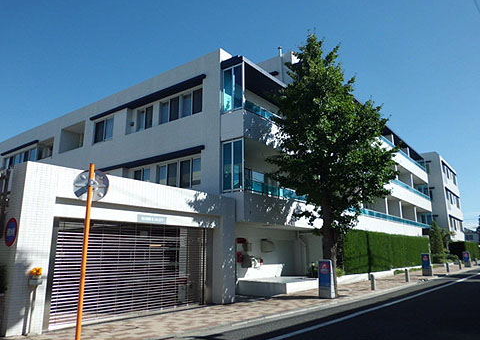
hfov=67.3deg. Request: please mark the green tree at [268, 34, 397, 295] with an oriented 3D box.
[{"bbox_3d":[3.520,-0.565,13.851,4.850,10.300,4.700,0,-13,0],"label":"green tree"}]

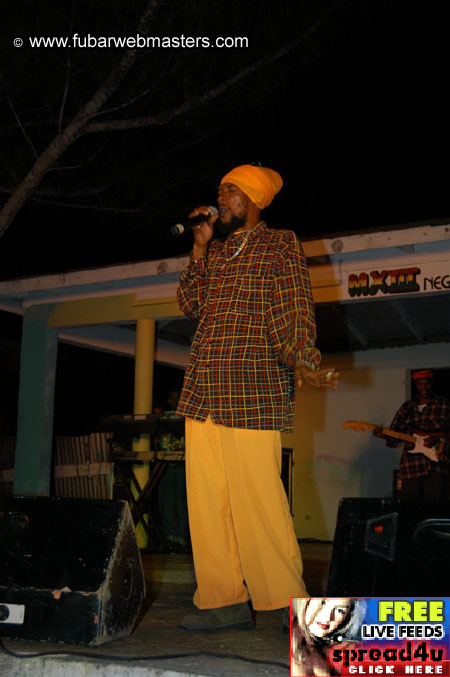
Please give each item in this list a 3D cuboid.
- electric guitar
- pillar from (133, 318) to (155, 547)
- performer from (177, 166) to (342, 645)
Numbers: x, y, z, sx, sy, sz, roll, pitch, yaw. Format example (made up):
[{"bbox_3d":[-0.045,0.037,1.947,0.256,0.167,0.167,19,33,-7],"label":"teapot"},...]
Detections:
[{"bbox_3d":[1.548,0.939,8.950,0.980,0.330,0.080,13,-7,0],"label":"electric guitar"},{"bbox_3d":[-0.747,0.861,8.896,0.157,2.090,0.157,1,-9,0],"label":"pillar"},{"bbox_3d":[0.131,0.217,4.032,0.640,1.910,0.520,-7,-12,42],"label":"performer"}]

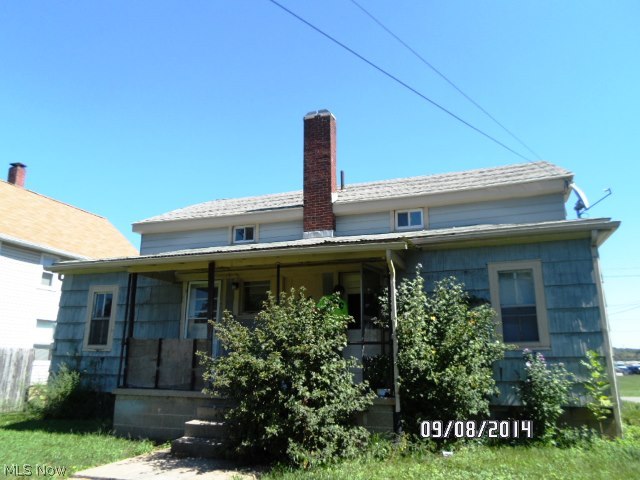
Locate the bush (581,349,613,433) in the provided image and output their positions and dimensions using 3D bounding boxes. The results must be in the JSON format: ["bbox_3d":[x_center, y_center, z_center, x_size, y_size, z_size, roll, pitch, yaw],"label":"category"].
[{"bbox_3d":[3.879,2.121,6.495,0.410,1.170,0.420,-5,-13,19],"label":"bush"}]

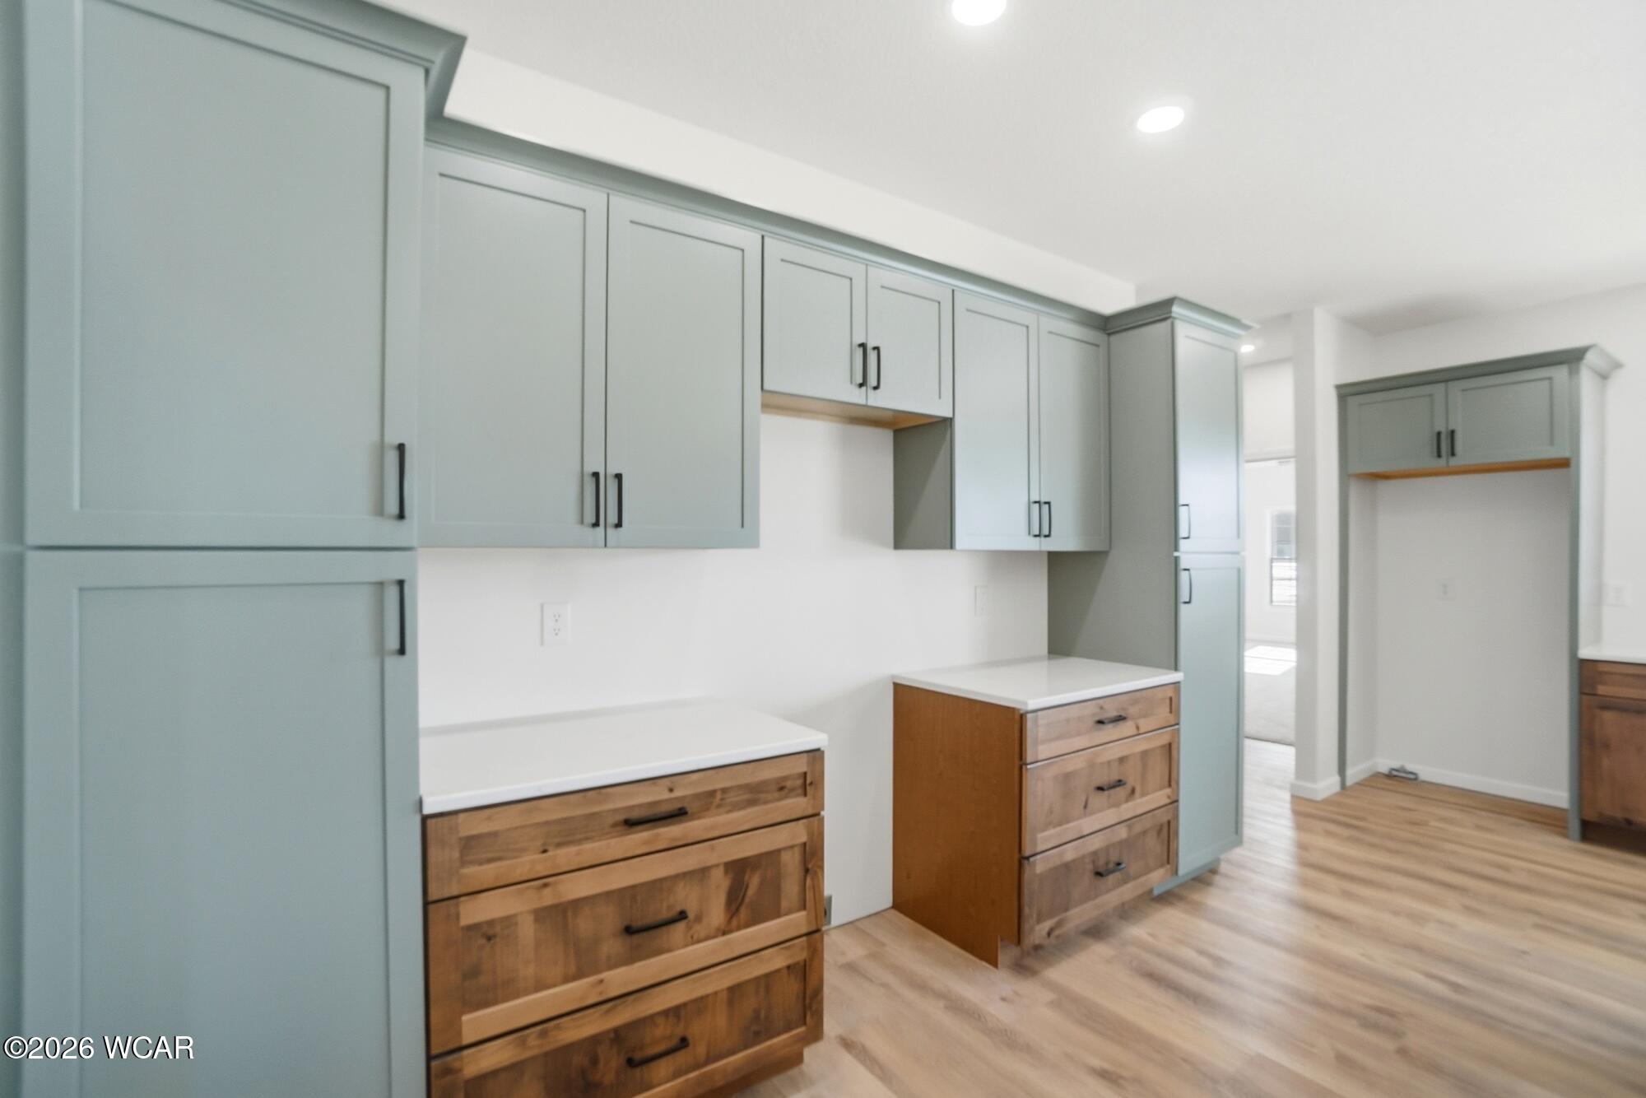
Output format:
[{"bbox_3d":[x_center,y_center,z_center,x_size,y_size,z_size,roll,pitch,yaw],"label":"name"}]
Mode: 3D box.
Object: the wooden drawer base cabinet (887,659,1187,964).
[{"bbox_3d":[0.822,0.949,2.654,0.878,0.867,0.645,0,-1,-32],"label":"wooden drawer base cabinet"}]

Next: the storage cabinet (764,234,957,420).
[{"bbox_3d":[0.049,-0.687,2.354,0.752,0.454,0.346,0,-1,-32],"label":"storage cabinet"}]

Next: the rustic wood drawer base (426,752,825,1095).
[{"bbox_3d":[-0.549,0.938,1.784,0.899,0.867,0.645,0,-1,-32],"label":"rustic wood drawer base"}]

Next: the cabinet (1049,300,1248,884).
[{"bbox_3d":[1.424,0.224,3.039,0.532,2.325,0.650,0,-1,-32],"label":"cabinet"}]

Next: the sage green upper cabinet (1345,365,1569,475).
[{"bbox_3d":[3.556,-0.664,3.817,0.502,0.456,0.917,0,-1,-32],"label":"sage green upper cabinet"}]

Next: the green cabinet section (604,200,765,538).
[{"bbox_3d":[-0.371,-0.460,1.893,0.440,0.917,0.024,0,-1,-32],"label":"green cabinet section"}]

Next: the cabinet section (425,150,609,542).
[{"bbox_3d":[-0.746,-0.463,1.655,0.440,0.917,0.024,0,-1,-32],"label":"cabinet section"}]

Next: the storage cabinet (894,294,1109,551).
[{"bbox_3d":[0.744,-0.450,2.793,0.879,0.917,0.346,0,-1,-32],"label":"storage cabinet"}]

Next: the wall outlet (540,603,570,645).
[{"bbox_3d":[-0.785,0.222,2.017,0.081,0.122,0.008,0,-1,-32],"label":"wall outlet"}]

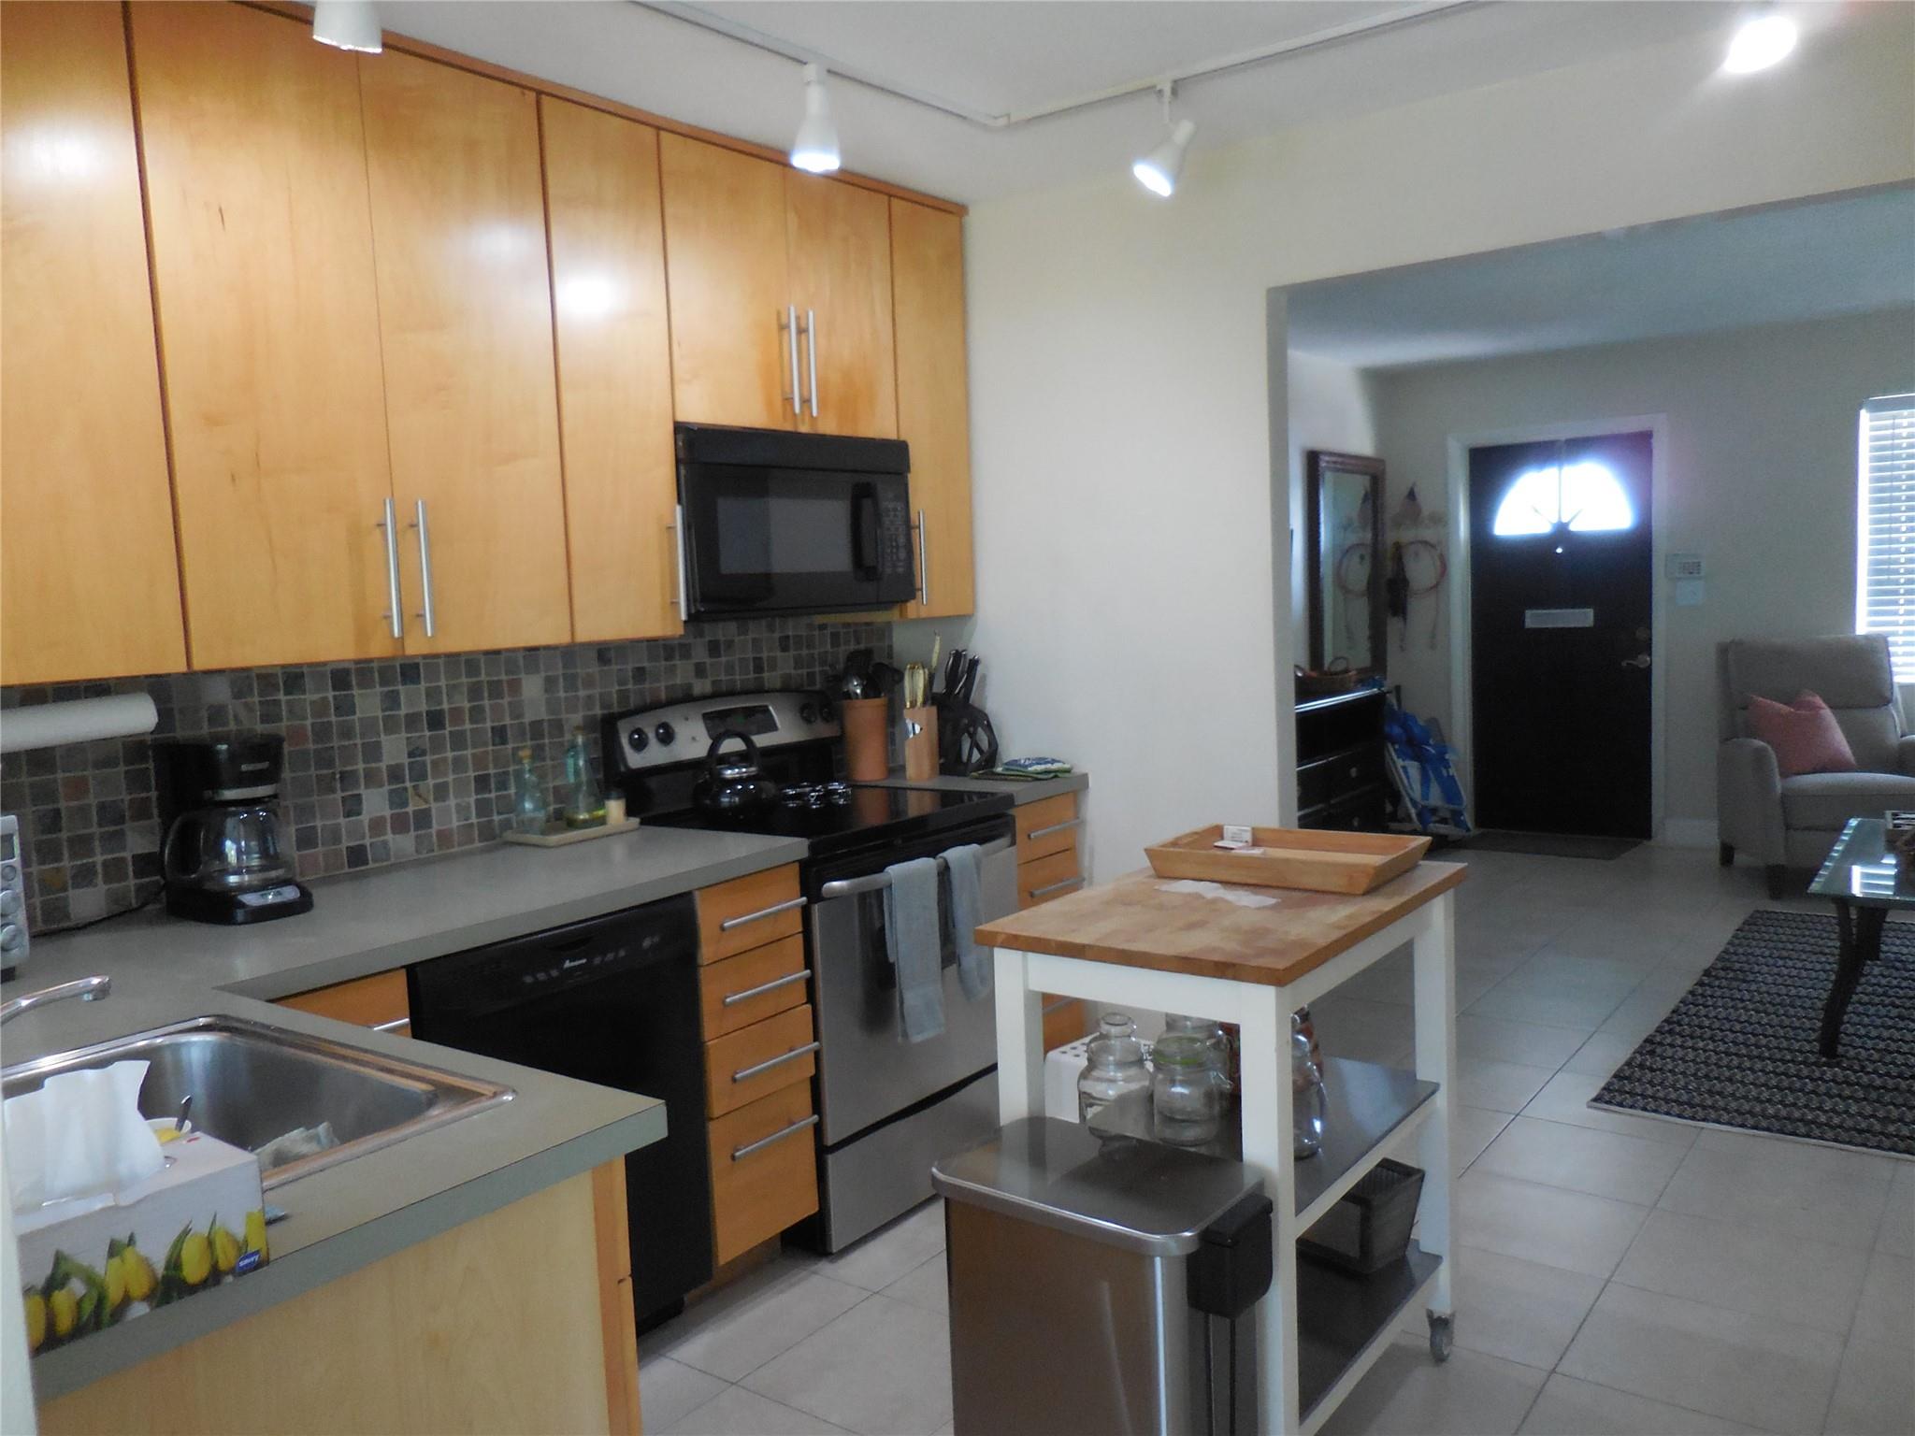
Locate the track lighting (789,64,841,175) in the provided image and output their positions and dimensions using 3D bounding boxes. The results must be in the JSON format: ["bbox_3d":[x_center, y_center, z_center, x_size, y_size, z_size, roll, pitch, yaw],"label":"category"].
[{"bbox_3d":[-0.277,-1.163,2.676,0.098,0.194,0.098,-3,5,0],"label":"track lighting"}]

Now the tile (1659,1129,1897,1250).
[{"bbox_3d":[1.851,1.083,3.137,0.398,0.010,0.410,2,7,38],"label":"tile"}]

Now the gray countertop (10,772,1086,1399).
[{"bbox_3d":[-0.423,0.307,2.451,1.587,0.036,2.890,1,6,38],"label":"gray countertop"}]

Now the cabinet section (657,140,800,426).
[{"bbox_3d":[-0.637,-0.969,3.223,0.324,0.607,0.387,1,6,37],"label":"cabinet section"}]

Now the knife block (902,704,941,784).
[{"bbox_3d":[-0.101,0.070,3.729,0.074,0.195,0.075,1,6,38],"label":"knife block"}]

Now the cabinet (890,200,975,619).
[{"bbox_3d":[-0.182,-0.835,3.918,0.330,1.130,0.316,1,6,38],"label":"cabinet"}]

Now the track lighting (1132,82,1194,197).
[{"bbox_3d":[0.451,-1.260,3.002,0.135,0.235,0.095,-3,5,-3],"label":"track lighting"}]

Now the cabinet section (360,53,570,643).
[{"bbox_3d":[-1.038,-0.671,2.704,0.324,1.075,0.373,1,6,37],"label":"cabinet section"}]

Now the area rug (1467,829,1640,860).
[{"bbox_3d":[3.006,0.646,7.072,0.780,0.010,0.560,1,6,38],"label":"area rug"}]

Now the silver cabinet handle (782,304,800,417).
[{"bbox_3d":[-0.395,-0.844,3.270,0.037,0.250,0.013,2,7,38],"label":"silver cabinet handle"}]

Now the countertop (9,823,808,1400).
[{"bbox_3d":[-0.748,0.357,2.035,1.587,0.036,1.829,1,6,38],"label":"countertop"}]

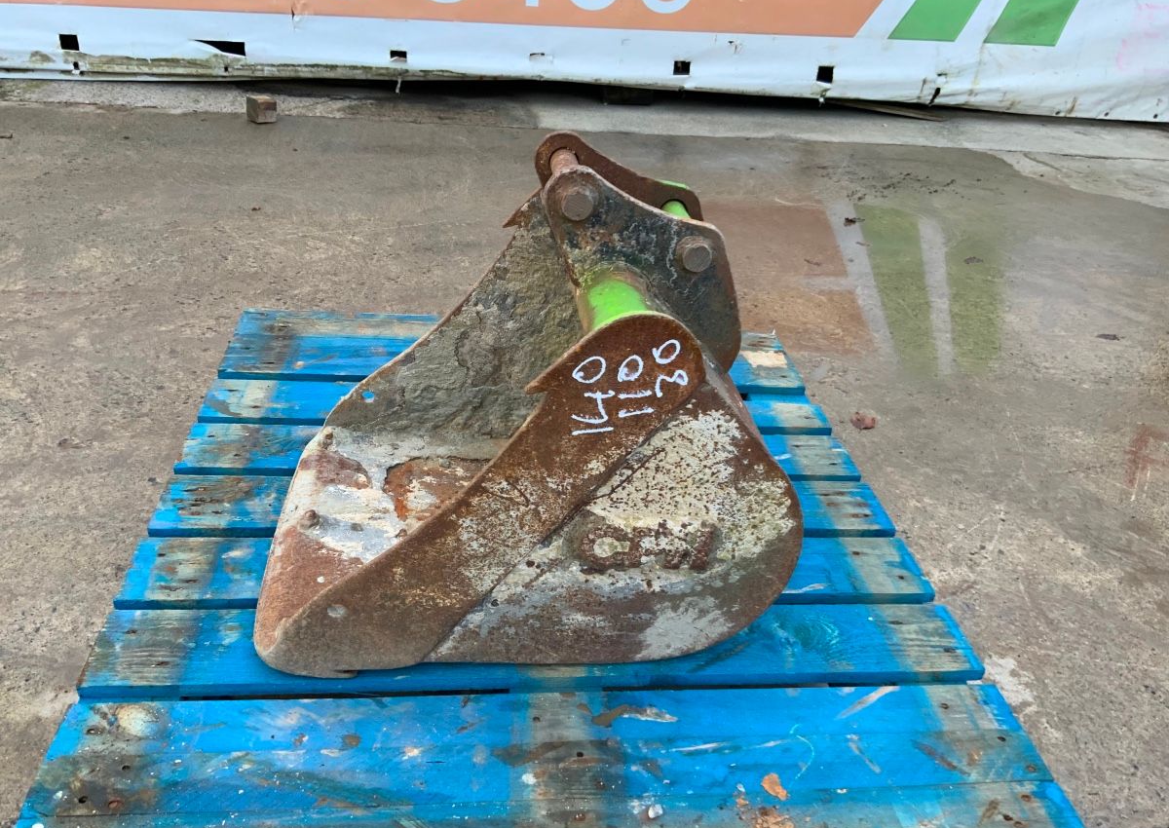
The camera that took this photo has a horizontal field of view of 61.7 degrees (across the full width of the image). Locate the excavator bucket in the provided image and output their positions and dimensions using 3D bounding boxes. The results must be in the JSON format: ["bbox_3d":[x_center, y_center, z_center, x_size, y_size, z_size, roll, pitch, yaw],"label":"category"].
[{"bbox_3d":[-0.071,-0.056,1.156,0.588,0.528,0.460,1,30,-8],"label":"excavator bucket"}]

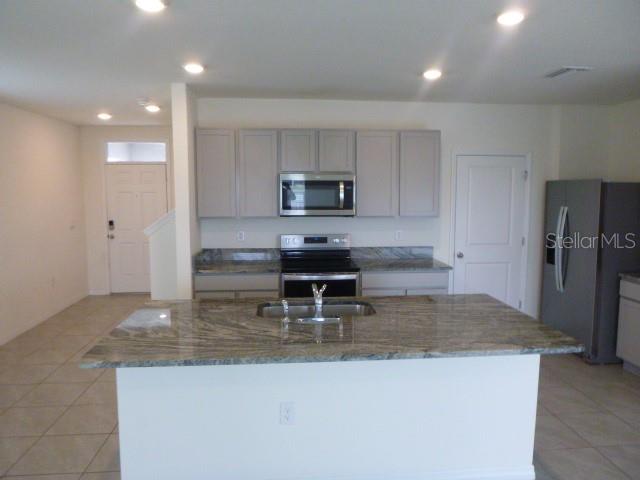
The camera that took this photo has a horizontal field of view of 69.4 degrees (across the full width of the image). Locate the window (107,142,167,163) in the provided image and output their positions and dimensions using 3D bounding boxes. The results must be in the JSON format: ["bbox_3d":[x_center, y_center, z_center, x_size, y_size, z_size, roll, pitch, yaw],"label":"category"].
[{"bbox_3d":[-2.816,-1.349,7.131,0.920,0.335,0.080,0,6,-5],"label":"window"}]

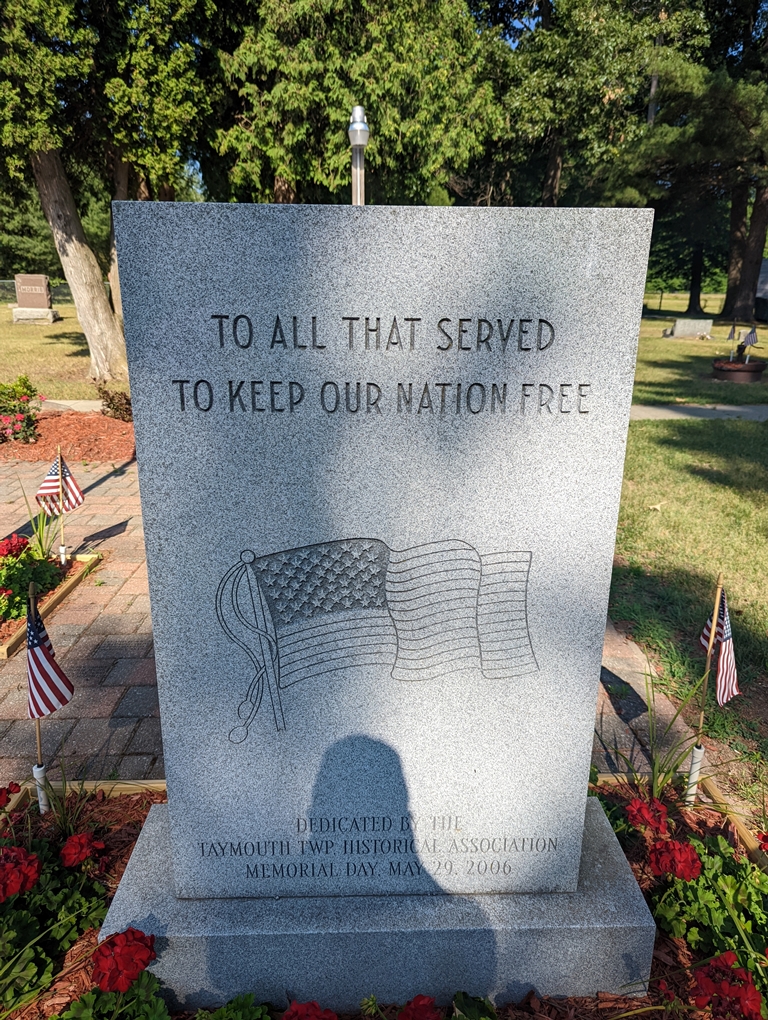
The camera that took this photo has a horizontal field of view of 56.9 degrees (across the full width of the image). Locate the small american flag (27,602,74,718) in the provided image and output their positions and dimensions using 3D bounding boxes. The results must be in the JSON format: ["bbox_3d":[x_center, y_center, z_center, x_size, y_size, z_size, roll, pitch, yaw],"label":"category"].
[{"bbox_3d":[-0.832,0.379,1.768,0.118,0.300,0.090,-6,19,-22],"label":"small american flag"}]

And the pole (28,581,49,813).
[{"bbox_3d":[-0.885,0.495,1.817,0.034,0.661,0.034,4,15,0],"label":"pole"}]

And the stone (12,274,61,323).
[{"bbox_3d":[-9.391,-5.696,19.100,1.070,1.200,0.400,2,17,3],"label":"stone"}]

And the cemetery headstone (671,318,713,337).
[{"bbox_3d":[8.930,-5.254,20.500,1.050,0.500,0.270,1,17,0],"label":"cemetery headstone"}]

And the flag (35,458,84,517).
[{"bbox_3d":[-1.596,-0.114,3.482,0.240,0.290,0.110,-3,18,-11],"label":"flag"}]

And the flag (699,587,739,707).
[{"bbox_3d":[0.871,0.362,1.843,0.100,0.315,0.090,8,19,22],"label":"flag"}]

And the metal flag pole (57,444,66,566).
[{"bbox_3d":[-1.587,-0.017,3.488,0.034,0.610,0.034,5,15,0],"label":"metal flag pole"}]

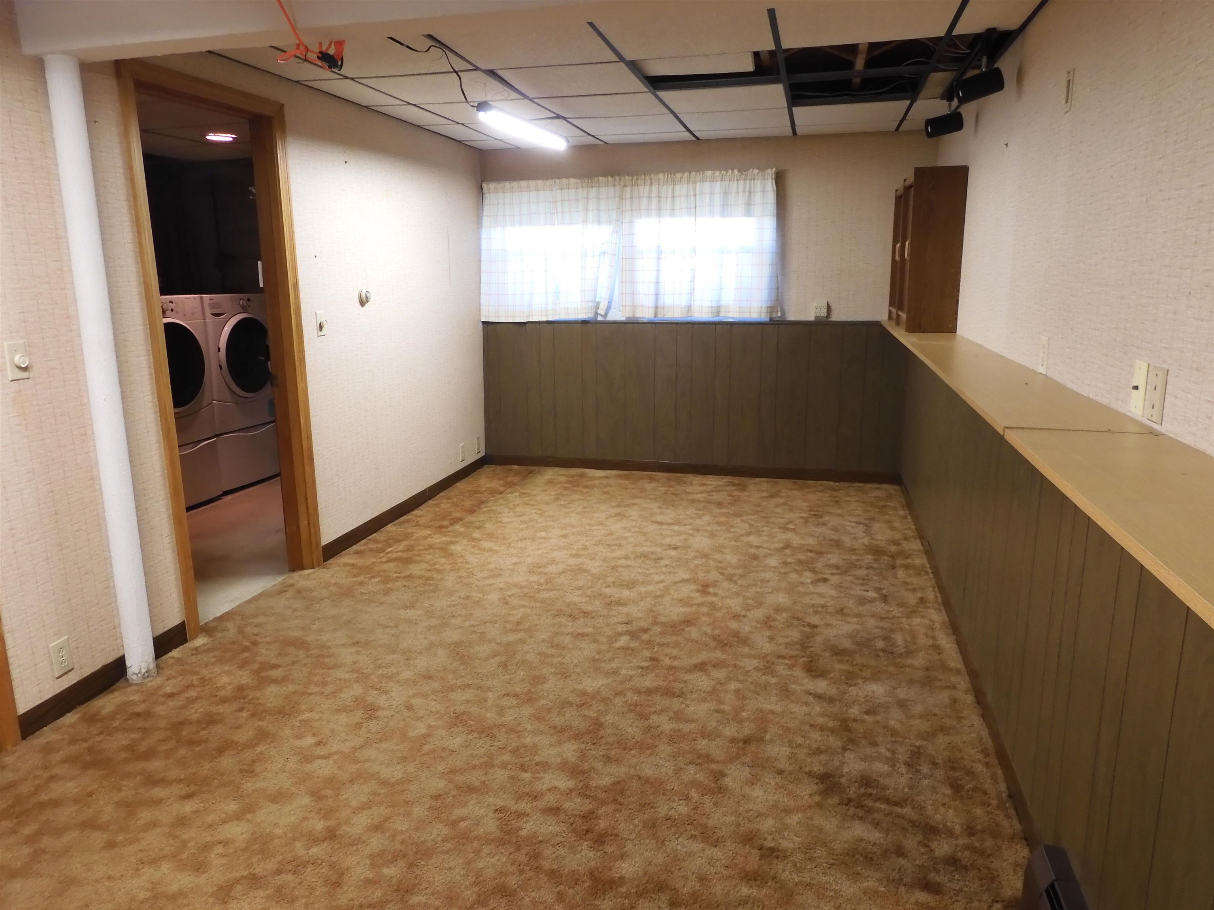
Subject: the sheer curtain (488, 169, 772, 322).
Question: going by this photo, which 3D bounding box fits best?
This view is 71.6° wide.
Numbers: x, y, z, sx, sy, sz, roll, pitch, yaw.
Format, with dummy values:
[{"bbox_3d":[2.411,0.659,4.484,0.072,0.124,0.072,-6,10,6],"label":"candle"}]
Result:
[{"bbox_3d":[0.127,-1.380,5.671,2.020,0.945,0.080,3,13,14],"label":"sheer curtain"}]

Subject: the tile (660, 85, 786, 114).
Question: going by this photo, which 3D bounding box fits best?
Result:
[{"bbox_3d":[0.584,-1.767,4.161,0.605,0.020,0.605,3,13,14],"label":"tile"}]

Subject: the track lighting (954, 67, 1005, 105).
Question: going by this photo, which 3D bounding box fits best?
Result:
[{"bbox_3d":[1.401,-1.387,3.167,0.152,0.088,0.088,-15,9,12],"label":"track lighting"}]

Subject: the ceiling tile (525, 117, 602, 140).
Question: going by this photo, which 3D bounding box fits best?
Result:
[{"bbox_3d":[-0.454,-1.948,5.025,0.605,0.020,0.605,3,13,14],"label":"ceiling tile"}]

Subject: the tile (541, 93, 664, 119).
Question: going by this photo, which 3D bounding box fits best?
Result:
[{"bbox_3d":[-0.008,-1.794,4.304,0.605,0.020,0.605,3,13,14],"label":"tile"}]

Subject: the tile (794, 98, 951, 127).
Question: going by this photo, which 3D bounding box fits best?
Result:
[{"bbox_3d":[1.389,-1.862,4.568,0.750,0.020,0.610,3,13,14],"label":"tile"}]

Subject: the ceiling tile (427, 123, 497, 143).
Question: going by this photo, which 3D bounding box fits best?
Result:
[{"bbox_3d":[-0.881,-1.967,5.128,0.265,0.020,0.605,3,13,14],"label":"ceiling tile"}]

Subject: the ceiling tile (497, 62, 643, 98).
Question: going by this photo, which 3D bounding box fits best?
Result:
[{"bbox_3d":[-0.160,-1.669,3.724,0.610,0.020,0.610,3,13,14],"label":"ceiling tile"}]

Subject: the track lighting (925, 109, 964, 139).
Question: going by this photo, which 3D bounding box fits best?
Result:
[{"bbox_3d":[1.601,-1.567,3.995,0.152,0.088,0.088,-11,11,9],"label":"track lighting"}]

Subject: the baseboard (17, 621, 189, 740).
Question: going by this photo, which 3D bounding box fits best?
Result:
[{"bbox_3d":[-1.681,0.749,2.874,0.015,0.085,0.710,3,13,14],"label":"baseboard"}]

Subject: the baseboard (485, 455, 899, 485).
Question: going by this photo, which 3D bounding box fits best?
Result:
[{"bbox_3d":[0.520,0.096,5.884,2.920,0.080,0.016,3,13,14],"label":"baseboard"}]

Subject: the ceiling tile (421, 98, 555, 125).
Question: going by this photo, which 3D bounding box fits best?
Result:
[{"bbox_3d":[-0.601,-1.822,4.448,0.610,0.020,0.610,3,13,14],"label":"ceiling tile"}]

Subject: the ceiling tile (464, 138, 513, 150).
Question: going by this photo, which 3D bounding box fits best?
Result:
[{"bbox_3d":[-0.761,-2.066,5.583,0.270,0.020,0.343,3,13,14],"label":"ceiling tile"}]

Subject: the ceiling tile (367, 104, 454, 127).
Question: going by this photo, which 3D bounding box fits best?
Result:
[{"bbox_3d":[-1.028,-1.842,4.554,0.270,0.020,0.610,3,13,14],"label":"ceiling tile"}]

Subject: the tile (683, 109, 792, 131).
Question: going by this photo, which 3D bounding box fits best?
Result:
[{"bbox_3d":[0.730,-1.895,4.739,0.605,0.020,0.605,3,13,14],"label":"tile"}]

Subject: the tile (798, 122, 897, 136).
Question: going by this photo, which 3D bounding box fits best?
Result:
[{"bbox_3d":[1.439,-1.971,5.062,0.605,0.020,0.368,3,13,14],"label":"tile"}]

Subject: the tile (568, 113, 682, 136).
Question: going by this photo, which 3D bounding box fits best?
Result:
[{"bbox_3d":[0.138,-1.921,4.882,0.605,0.020,0.605,3,13,14],"label":"tile"}]

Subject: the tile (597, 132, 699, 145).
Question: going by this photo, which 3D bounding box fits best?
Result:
[{"bbox_3d":[0.256,-2.018,5.330,0.610,0.020,0.343,3,13,14],"label":"tile"}]

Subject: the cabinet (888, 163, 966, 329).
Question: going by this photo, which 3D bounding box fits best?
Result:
[{"bbox_3d":[1.728,-1.100,4.597,0.240,0.783,1.190,3,13,14],"label":"cabinet"}]

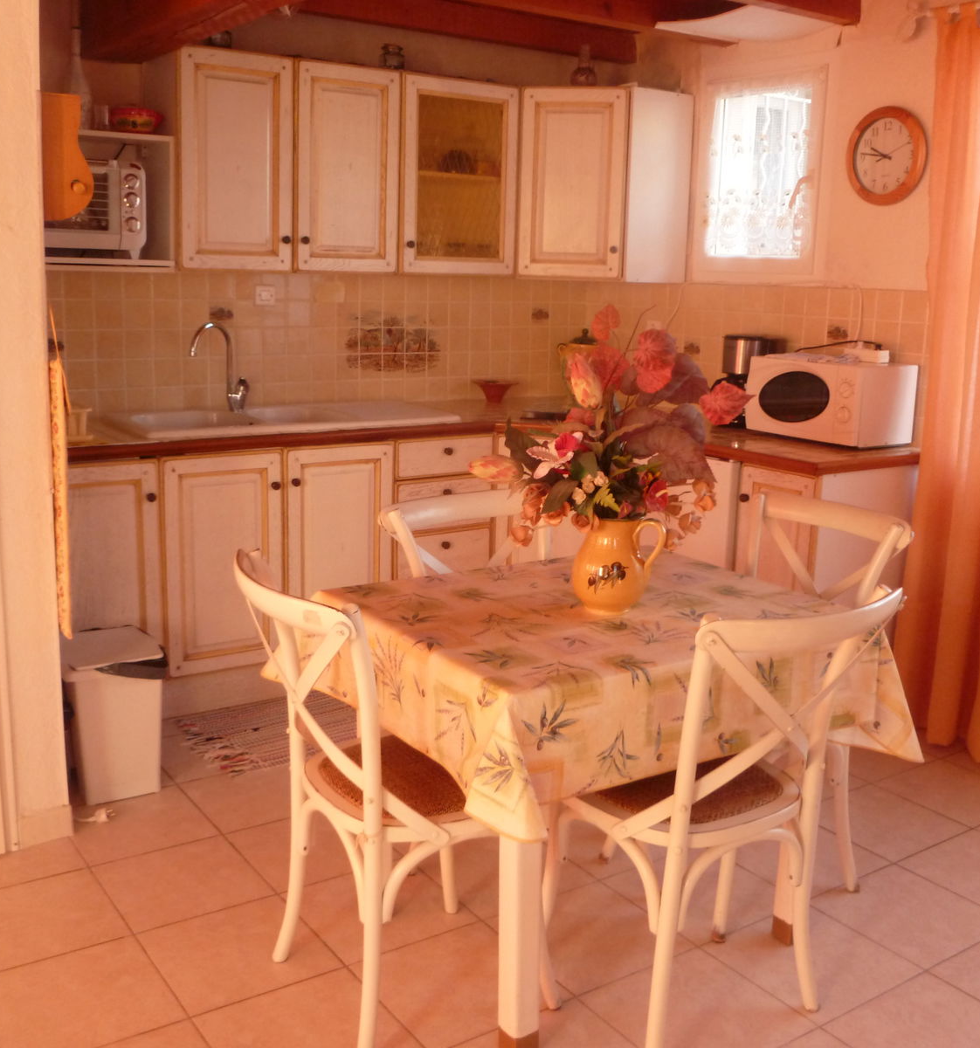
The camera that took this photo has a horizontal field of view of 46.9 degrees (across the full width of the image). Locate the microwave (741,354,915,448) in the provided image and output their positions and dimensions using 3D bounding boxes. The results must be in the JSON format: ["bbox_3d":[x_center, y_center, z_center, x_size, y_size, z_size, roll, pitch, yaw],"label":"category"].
[{"bbox_3d":[1.095,-0.401,3.677,0.295,0.255,0.475,-6,13,-31],"label":"microwave"}]

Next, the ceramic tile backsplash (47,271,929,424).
[{"bbox_3d":[-0.152,-0.531,3.567,2.557,0.513,1.780,-6,14,-33],"label":"ceramic tile backsplash"}]

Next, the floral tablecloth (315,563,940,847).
[{"bbox_3d":[0.201,0.306,2.328,1.000,0.300,0.840,-7,14,-34],"label":"floral tablecloth"}]

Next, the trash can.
[{"bbox_3d":[-1.052,0.522,3.089,0.275,0.395,0.300,-7,14,-33],"label":"trash can"}]

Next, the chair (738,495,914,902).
[{"bbox_3d":[0.596,0.410,2.646,0.530,0.880,0.470,-7,14,-34],"label":"chair"}]

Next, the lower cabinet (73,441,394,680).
[{"bbox_3d":[-0.987,0.076,3.793,1.200,0.730,0.600,-6,14,-33],"label":"lower cabinet"}]

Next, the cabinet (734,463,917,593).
[{"bbox_3d":[1.093,0.231,3.622,0.580,0.860,0.300,-7,14,-34],"label":"cabinet"}]

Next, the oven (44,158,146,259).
[{"bbox_3d":[-1.320,-0.964,3.484,0.460,0.292,0.320,-7,14,-33],"label":"oven"}]

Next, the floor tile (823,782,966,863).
[{"bbox_3d":[1.030,0.787,2.973,0.330,0.010,0.330,-6,14,-33],"label":"floor tile"}]

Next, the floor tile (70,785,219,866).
[{"bbox_3d":[-0.906,0.776,2.910,0.330,0.010,0.330,-7,14,-34],"label":"floor tile"}]

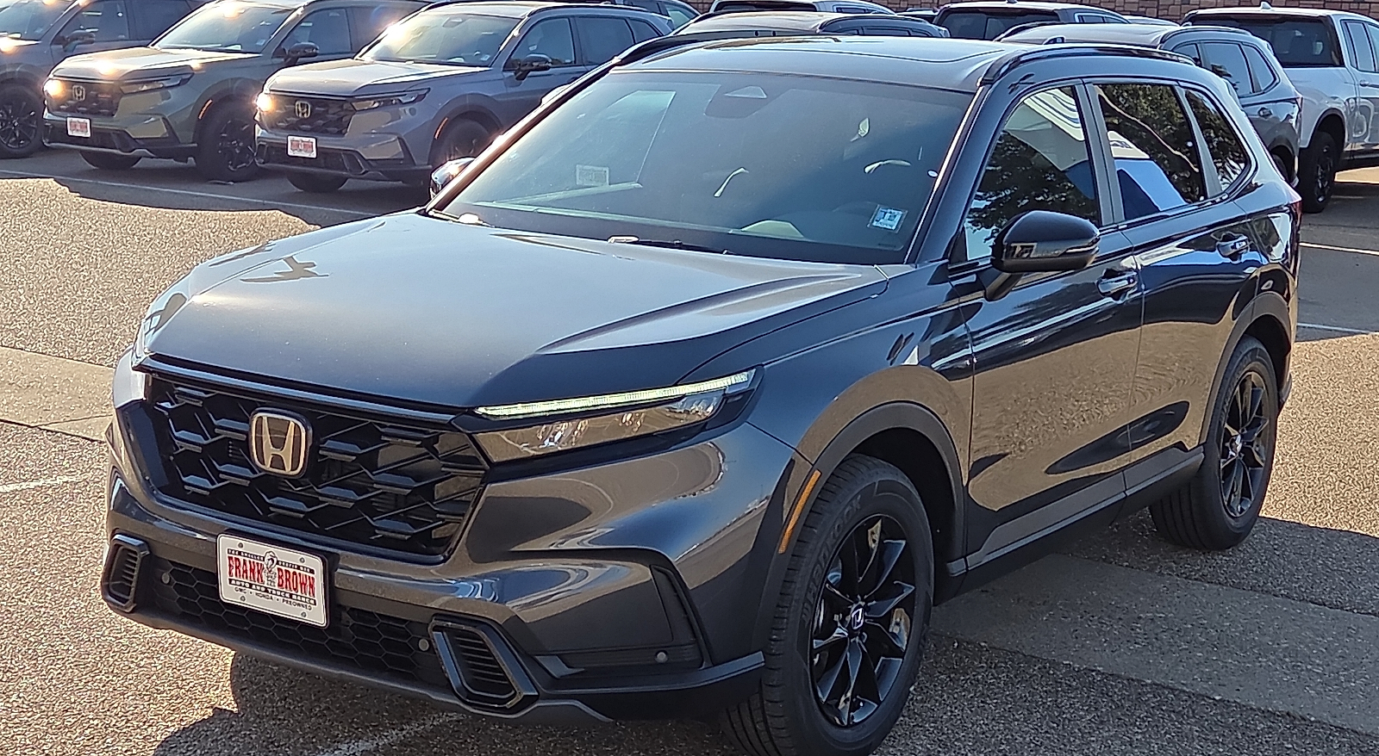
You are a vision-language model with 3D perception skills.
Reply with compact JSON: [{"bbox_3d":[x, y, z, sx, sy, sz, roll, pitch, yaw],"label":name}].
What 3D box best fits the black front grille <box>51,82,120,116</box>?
[{"bbox_3d":[-5.265,-2.453,18.051,0.960,0.315,0.130,10,13,36],"label":"black front grille"}]

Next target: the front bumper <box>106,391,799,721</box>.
[{"bbox_3d":[-0.696,0.313,4.627,1.830,0.630,0.640,8,11,32],"label":"front bumper"}]

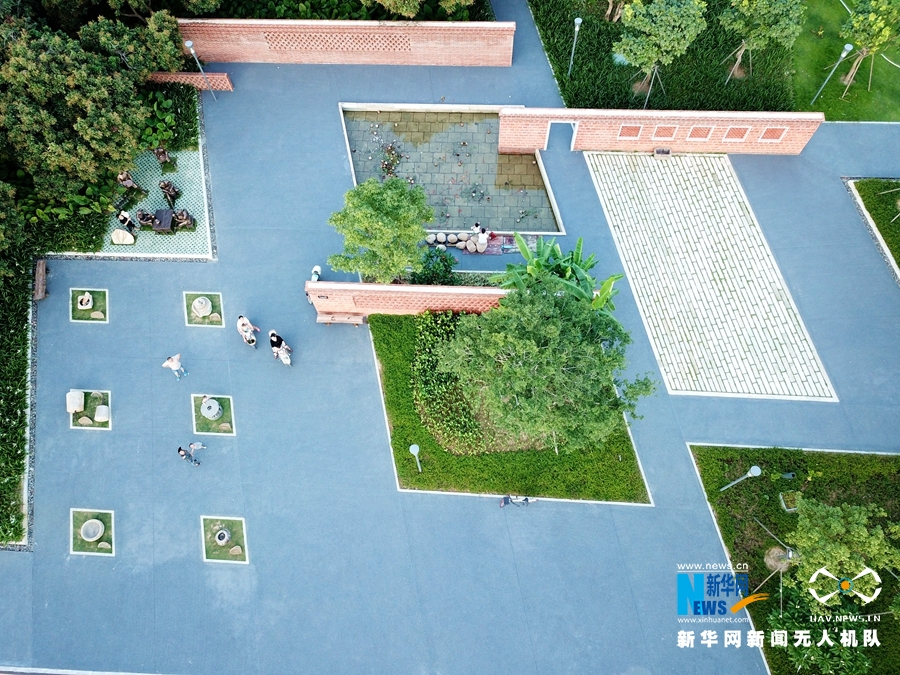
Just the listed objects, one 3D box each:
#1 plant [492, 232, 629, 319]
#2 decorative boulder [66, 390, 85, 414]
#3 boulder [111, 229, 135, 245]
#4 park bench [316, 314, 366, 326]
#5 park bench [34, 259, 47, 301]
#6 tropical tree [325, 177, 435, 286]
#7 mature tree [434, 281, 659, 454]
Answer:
[{"bbox_3d":[4.237,-2.297,26.946,5.000,3.500,3.400,2,67,3],"label":"plant"},{"bbox_3d":[-14.962,2.597,27.008,0.620,0.620,0.820,-11,67,-3],"label":"decorative boulder"},{"bbox_3d":[-14.575,-4.486,30.112,0.840,0.500,0.500,2,67,3],"label":"boulder"},{"bbox_3d":[-4.525,-0.645,28.175,1.900,0.440,0.380,2,67,3],"label":"park bench"},{"bbox_3d":[-17.626,-2.391,29.338,0.400,0.440,1.900,-11,67,-3],"label":"park bench"},{"bbox_3d":[-2.605,-3.653,26.601,4.000,5.600,4.000,2,67,3],"label":"tropical tree"},{"bbox_3d":[3.351,1.198,24.106,7.000,6.000,6.300,2,67,3],"label":"mature tree"}]

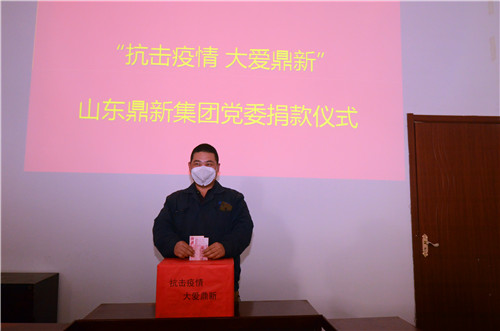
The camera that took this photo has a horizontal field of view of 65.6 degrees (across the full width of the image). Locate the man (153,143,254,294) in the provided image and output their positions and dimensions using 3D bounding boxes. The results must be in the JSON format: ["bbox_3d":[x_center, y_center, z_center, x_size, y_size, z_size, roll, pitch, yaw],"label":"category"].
[{"bbox_3d":[-0.270,0.698,2.267,0.630,1.705,0.460,1,-6,-7],"label":"man"}]

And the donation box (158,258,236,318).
[{"bbox_3d":[-0.286,0.649,2.086,0.390,0.265,0.285,1,-6,-5],"label":"donation box"}]

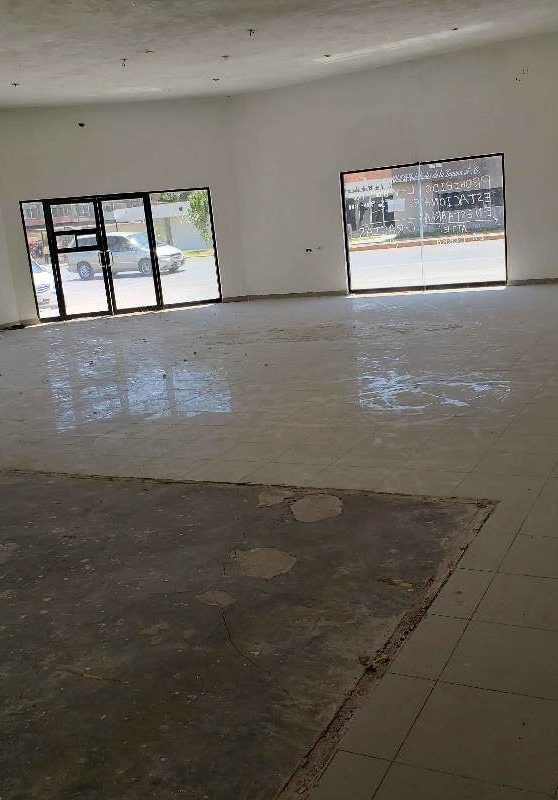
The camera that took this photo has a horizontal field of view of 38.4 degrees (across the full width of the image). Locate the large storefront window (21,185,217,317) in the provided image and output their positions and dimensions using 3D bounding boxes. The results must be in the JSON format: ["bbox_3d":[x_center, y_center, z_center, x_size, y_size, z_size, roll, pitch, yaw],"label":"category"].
[{"bbox_3d":[-2.843,-2.709,14.882,3.426,2.164,0.100,-9,12,-15],"label":"large storefront window"}]

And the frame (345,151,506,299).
[{"bbox_3d":[2.401,-2.884,13.452,2.757,2.092,0.100,0,13,27],"label":"frame"}]

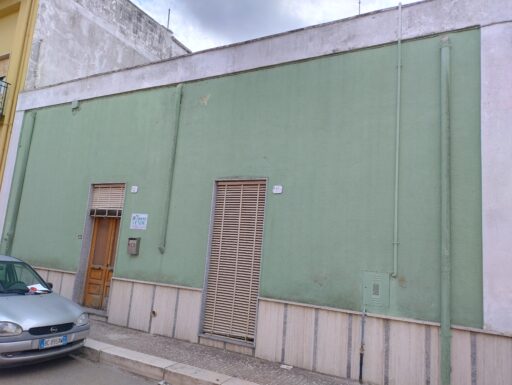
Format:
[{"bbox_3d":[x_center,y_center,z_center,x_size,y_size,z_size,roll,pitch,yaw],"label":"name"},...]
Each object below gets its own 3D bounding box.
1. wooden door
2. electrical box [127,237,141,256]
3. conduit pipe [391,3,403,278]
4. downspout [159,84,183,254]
[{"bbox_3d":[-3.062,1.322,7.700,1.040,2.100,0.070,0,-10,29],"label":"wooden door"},{"bbox_3d":[-2.292,1.019,6.984,0.220,0.305,0.085,0,-10,29],"label":"electrical box"},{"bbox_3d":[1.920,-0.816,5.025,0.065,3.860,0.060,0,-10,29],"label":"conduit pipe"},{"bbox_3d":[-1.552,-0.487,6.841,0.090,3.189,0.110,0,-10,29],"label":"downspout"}]

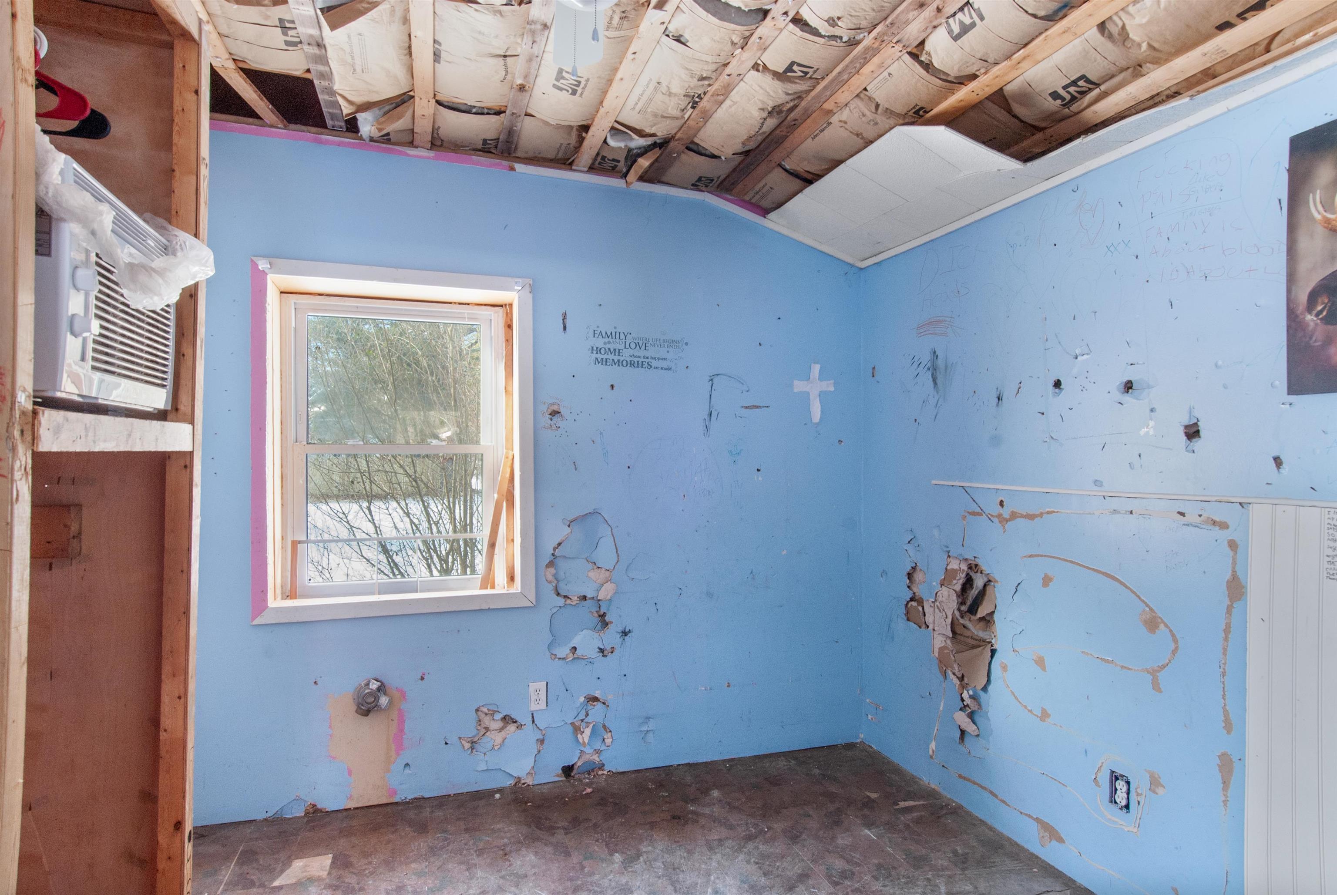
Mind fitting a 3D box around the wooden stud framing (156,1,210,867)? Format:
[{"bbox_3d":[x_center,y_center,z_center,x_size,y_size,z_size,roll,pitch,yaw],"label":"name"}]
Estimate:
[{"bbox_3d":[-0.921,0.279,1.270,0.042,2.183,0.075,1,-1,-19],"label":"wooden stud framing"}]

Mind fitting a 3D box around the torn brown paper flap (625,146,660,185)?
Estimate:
[{"bbox_3d":[-0.102,-1.115,2.660,0.110,0.110,0.130,0,-1,-19],"label":"torn brown paper flap"}]

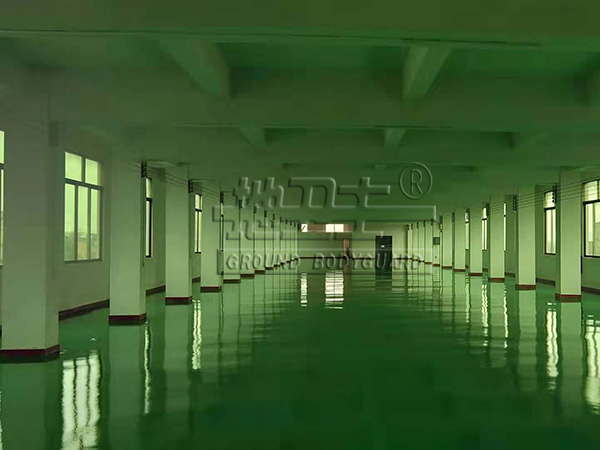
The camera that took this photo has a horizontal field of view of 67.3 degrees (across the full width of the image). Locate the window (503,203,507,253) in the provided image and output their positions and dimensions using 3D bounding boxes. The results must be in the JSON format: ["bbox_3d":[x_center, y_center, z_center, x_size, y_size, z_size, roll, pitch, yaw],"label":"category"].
[{"bbox_3d":[10.221,0.187,22.880,0.130,2.384,1.680,0,-2,5],"label":"window"}]

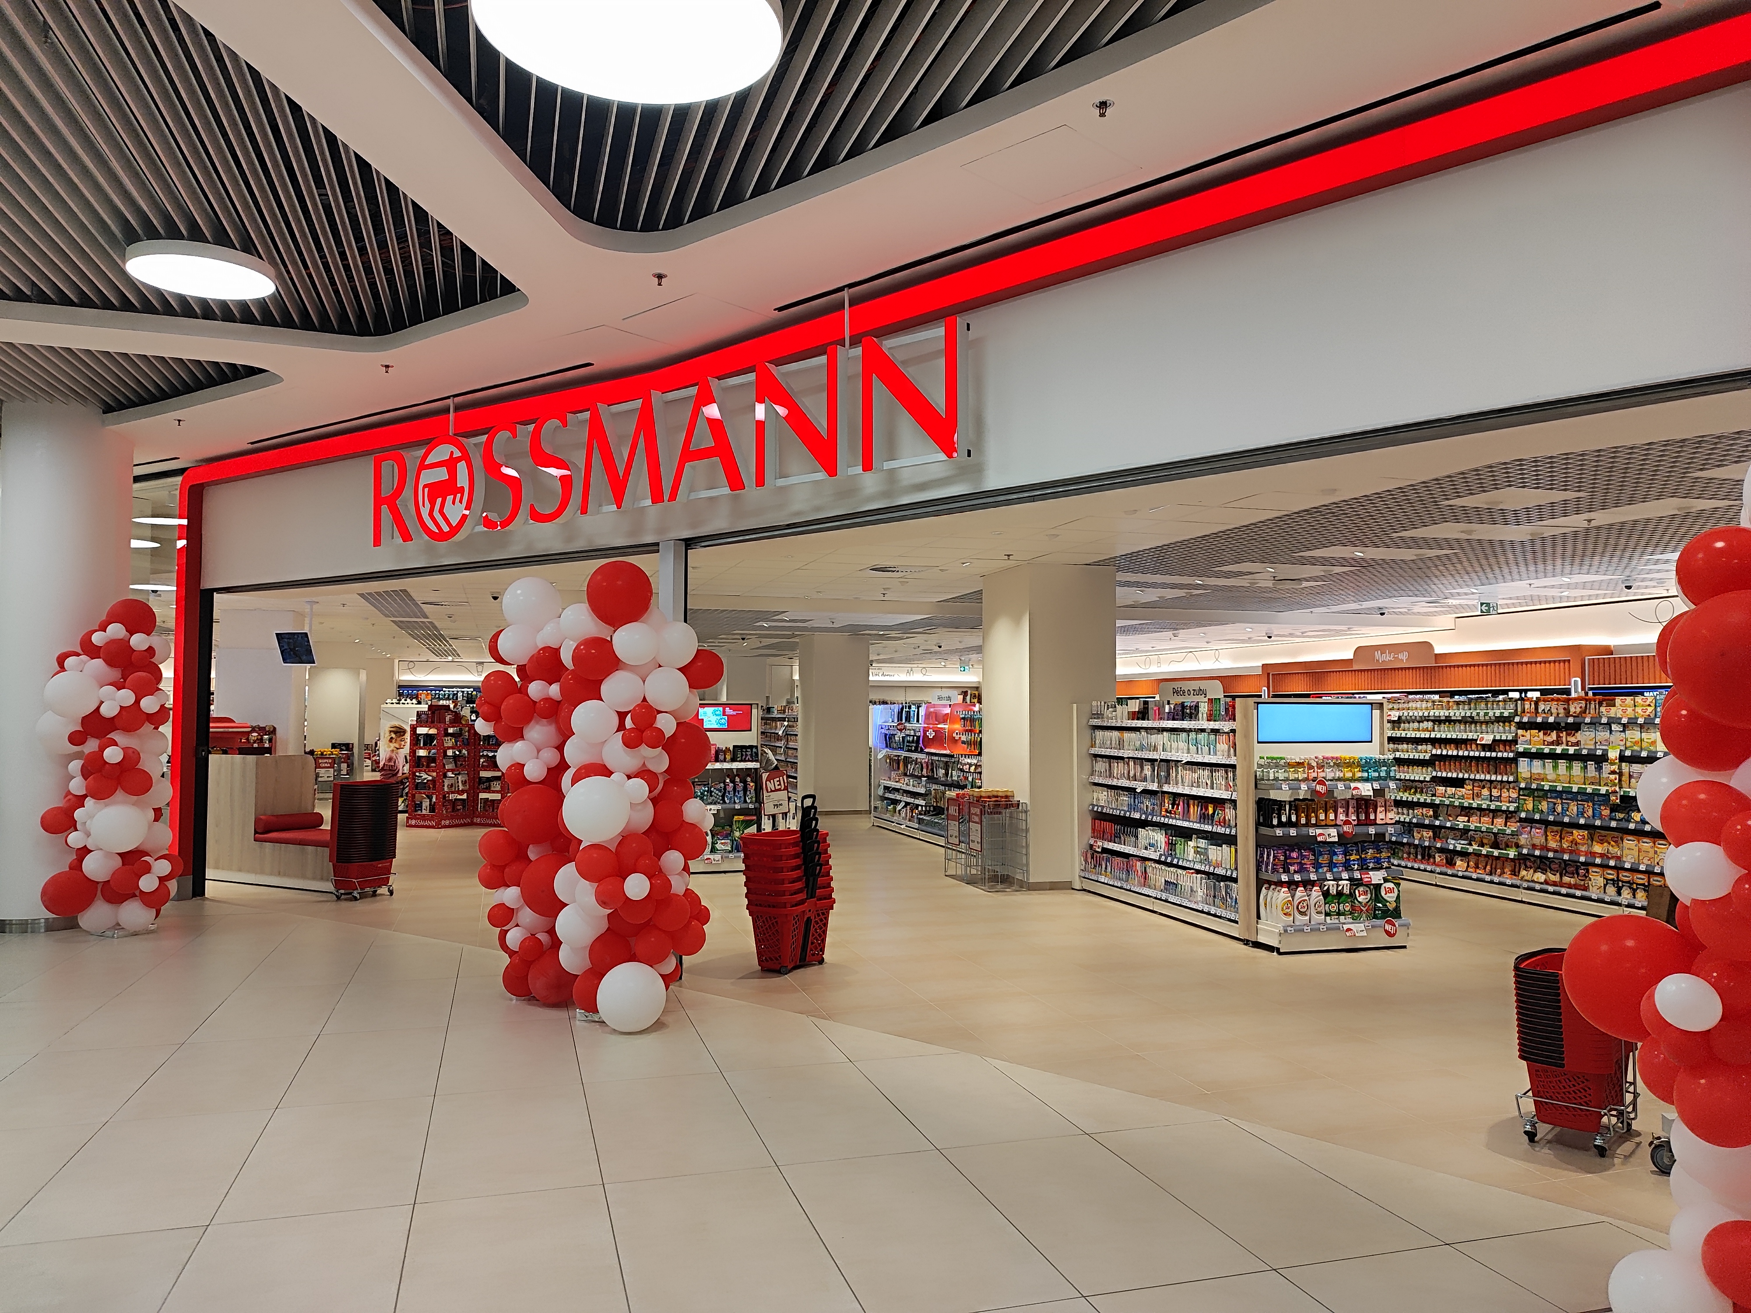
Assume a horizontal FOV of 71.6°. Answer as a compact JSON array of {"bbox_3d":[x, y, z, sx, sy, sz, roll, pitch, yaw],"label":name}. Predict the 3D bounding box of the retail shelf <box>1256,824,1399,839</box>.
[{"bbox_3d":[3.193,1.216,8.624,0.970,0.060,0.300,1,-3,-16],"label":"retail shelf"}]

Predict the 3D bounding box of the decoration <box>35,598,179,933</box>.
[{"bbox_3d":[-5.663,0.814,9.028,0.880,2.450,0.880,2,-4,-31],"label":"decoration"}]

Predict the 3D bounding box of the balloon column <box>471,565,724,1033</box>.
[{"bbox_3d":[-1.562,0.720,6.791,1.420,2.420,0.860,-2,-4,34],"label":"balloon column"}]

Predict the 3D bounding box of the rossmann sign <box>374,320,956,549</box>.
[{"bbox_3d":[-1.626,-1.216,7.487,5.197,0.730,0.130,-2,-4,37],"label":"rossmann sign"}]

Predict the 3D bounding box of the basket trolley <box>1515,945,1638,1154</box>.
[{"bbox_3d":[2.695,1.479,4.657,0.350,0.700,0.480,-2,-4,40],"label":"basket trolley"}]

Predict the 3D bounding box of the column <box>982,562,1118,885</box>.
[{"bbox_3d":[1.738,0.691,12.212,0.930,3.090,1.140,1,-3,-17],"label":"column"}]

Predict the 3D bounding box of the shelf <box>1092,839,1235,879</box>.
[{"bbox_3d":[2.542,1.668,10.106,0.380,0.055,2.640,1,-3,-16],"label":"shelf"}]

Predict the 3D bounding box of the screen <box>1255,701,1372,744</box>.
[{"bbox_3d":[3.175,0.486,8.773,0.955,0.285,0.050,1,-3,-16],"label":"screen"}]

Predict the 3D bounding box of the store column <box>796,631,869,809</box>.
[{"bbox_3d":[-0.720,1.170,21.147,0.950,3.090,1.160,1,-3,-17],"label":"store column"}]

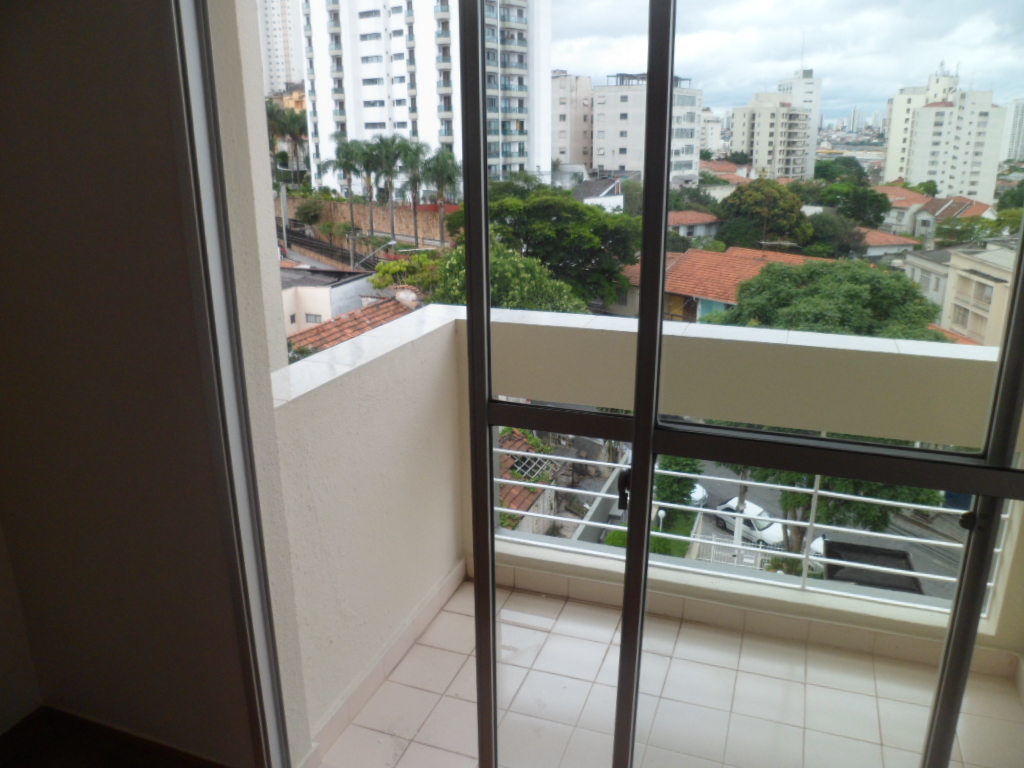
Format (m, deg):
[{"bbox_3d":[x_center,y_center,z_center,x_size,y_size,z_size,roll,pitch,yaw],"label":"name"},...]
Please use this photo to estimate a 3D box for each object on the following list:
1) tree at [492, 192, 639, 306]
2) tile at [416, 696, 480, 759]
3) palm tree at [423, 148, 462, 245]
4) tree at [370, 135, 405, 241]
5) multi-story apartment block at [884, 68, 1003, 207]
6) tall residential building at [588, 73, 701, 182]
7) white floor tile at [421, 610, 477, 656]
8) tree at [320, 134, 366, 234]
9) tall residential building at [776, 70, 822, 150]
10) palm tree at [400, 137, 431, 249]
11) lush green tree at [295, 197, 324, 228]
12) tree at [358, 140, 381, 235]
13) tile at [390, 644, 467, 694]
[{"bbox_3d":[3.472,-9.514,60.000,13.500,11.000,12.500,0,16,3],"label":"tree"},{"bbox_3d":[-0.139,0.959,2.153,0.200,0.010,0.200,5,17,20],"label":"tile"},{"bbox_3d":[-7.011,-18.777,77.583,4.035,9.516,4.035,-2,17,-5],"label":"palm tree"},{"bbox_3d":[-12.877,-20.220,79.547,3.620,10.618,3.620,-4,17,-8],"label":"tree"},{"bbox_3d":[131.457,-74.132,236.500,28.500,40.000,18.000,-3,16,-6],"label":"multi-story apartment block"},{"bbox_3d":[24.751,-45.536,140.211,11.900,19.843,17.300,13,22,38],"label":"tall residential building"},{"bbox_3d":[-0.188,0.833,2.575,0.200,0.010,0.200,5,18,20],"label":"white floor tile"},{"bbox_3d":[-18.948,-22.381,87.000,4.800,10.800,4.800,-4,16,-12],"label":"tree"},{"bbox_3d":[98.109,-86.080,262.000,12.000,38.000,9.500,-9,18,-27],"label":"tall residential building"},{"bbox_3d":[-10.194,-19.794,80.000,4.000,10.900,4.000,-3,16,-7],"label":"palm tree"},{"bbox_3d":[-22.460,-18.958,85.304,3.327,3.139,3.327,-5,17,-14],"label":"lush green tree"},{"bbox_3d":[-14.939,-20.555,81.201,3.484,9.818,3.484,-4,17,-9],"label":"tree"},{"bbox_3d":[-0.256,0.890,2.400,0.200,0.010,0.200,5,17,20],"label":"tile"}]

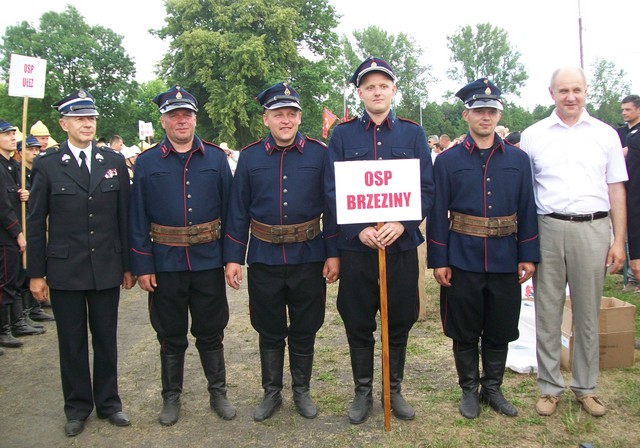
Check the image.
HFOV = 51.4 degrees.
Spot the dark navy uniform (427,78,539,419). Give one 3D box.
[{"bbox_3d":[0.850,0.120,3.480,0.575,1.770,0.360,-1,5,7],"label":"dark navy uniform"}]

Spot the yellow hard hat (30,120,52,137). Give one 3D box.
[{"bbox_3d":[-2.918,-0.997,6.950,0.250,0.170,0.210,1,5,28],"label":"yellow hard hat"}]

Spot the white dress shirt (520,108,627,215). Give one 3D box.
[{"bbox_3d":[1.321,-0.319,3.484,0.550,0.553,0.310,0,7,13],"label":"white dress shirt"}]

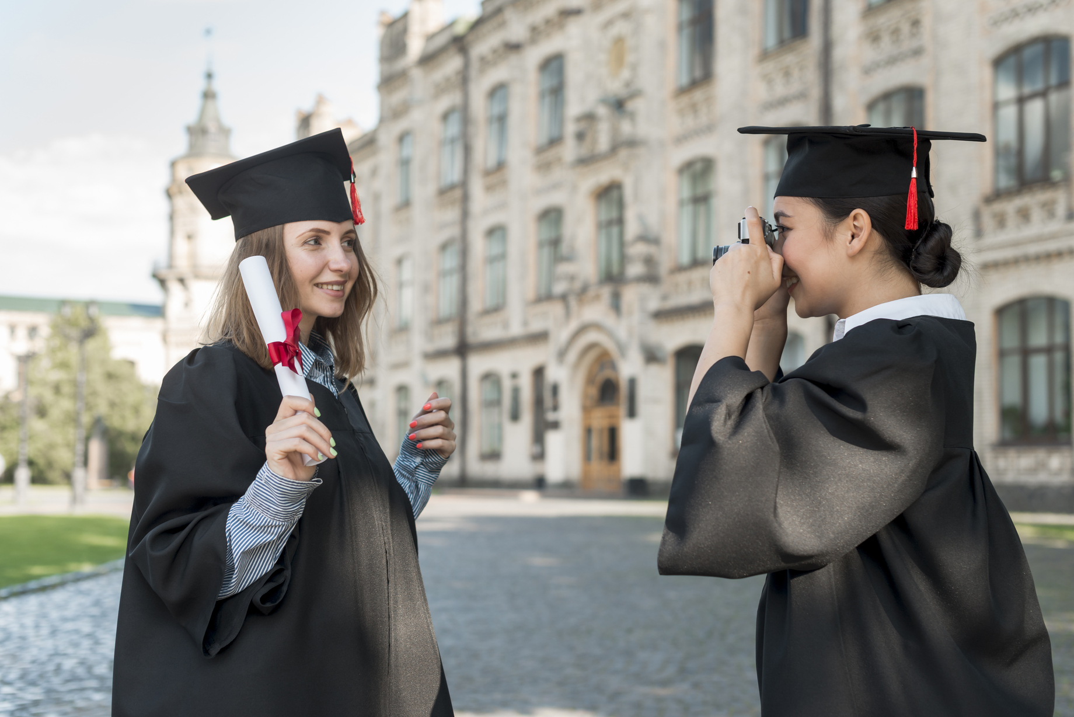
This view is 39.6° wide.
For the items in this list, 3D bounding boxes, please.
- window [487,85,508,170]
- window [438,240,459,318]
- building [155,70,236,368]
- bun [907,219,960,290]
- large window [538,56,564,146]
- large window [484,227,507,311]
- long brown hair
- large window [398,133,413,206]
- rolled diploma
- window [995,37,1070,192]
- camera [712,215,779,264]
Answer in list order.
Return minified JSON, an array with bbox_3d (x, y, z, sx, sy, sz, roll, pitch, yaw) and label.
[{"bbox_3d":[-1.343,-8.197,52.421,0.300,2.913,1.891,3,-5,-27],"label":"window"},{"bbox_3d":[-3.265,-2.944,55.721,0.300,2.886,2.063,3,-5,-27],"label":"window"},{"bbox_3d":[-25.387,-6.242,115.000,7.200,32.000,7.200,-1,-5,19],"label":"building"},{"bbox_3d":[0.515,-0.134,1.930,0.064,0.084,0.078,2,-5,-17],"label":"bun"},{"bbox_3d":[0.519,-8.474,48.730,0.300,2.862,1.923,3,-5,-27],"label":"large window"},{"bbox_3d":[-1.365,-3.023,49.535,0.200,2.720,1.700,2,-5,-26],"label":"large window"},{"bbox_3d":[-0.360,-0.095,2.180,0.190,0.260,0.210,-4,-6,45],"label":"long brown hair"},{"bbox_3d":[-5.040,-7.311,57.261,0.200,2.720,1.700,2,-5,-26],"label":"large window"},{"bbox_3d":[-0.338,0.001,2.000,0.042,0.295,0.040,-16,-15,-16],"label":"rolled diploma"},{"bbox_3d":[9.872,-4.927,29.683,0.300,2.931,2.106,3,-5,-27],"label":"window"},{"bbox_3d":[0.268,-0.138,1.920,0.082,0.088,0.135,-1,-5,20],"label":"camera"}]

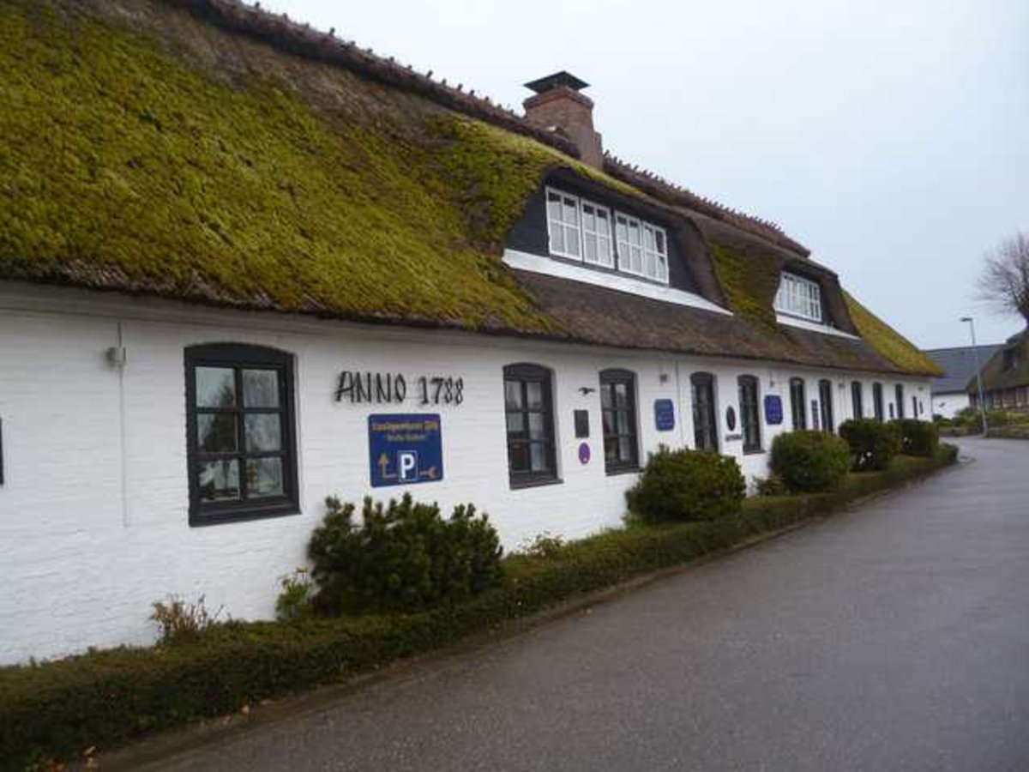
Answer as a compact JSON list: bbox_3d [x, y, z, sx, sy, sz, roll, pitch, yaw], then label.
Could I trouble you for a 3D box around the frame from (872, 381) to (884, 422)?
[{"bbox_3d":[9.441,0.636,21.594,0.142,1.392,0.991,-6,-5,38],"label":"frame"}]

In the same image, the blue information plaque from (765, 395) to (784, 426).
[{"bbox_3d":[5.322,0.502,17.010,0.040,0.560,0.860,-6,-5,37],"label":"blue information plaque"}]

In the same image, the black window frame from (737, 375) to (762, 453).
[{"bbox_3d":[4.215,0.524,14.963,0.142,1.422,0.991,-6,-5,38],"label":"black window frame"}]

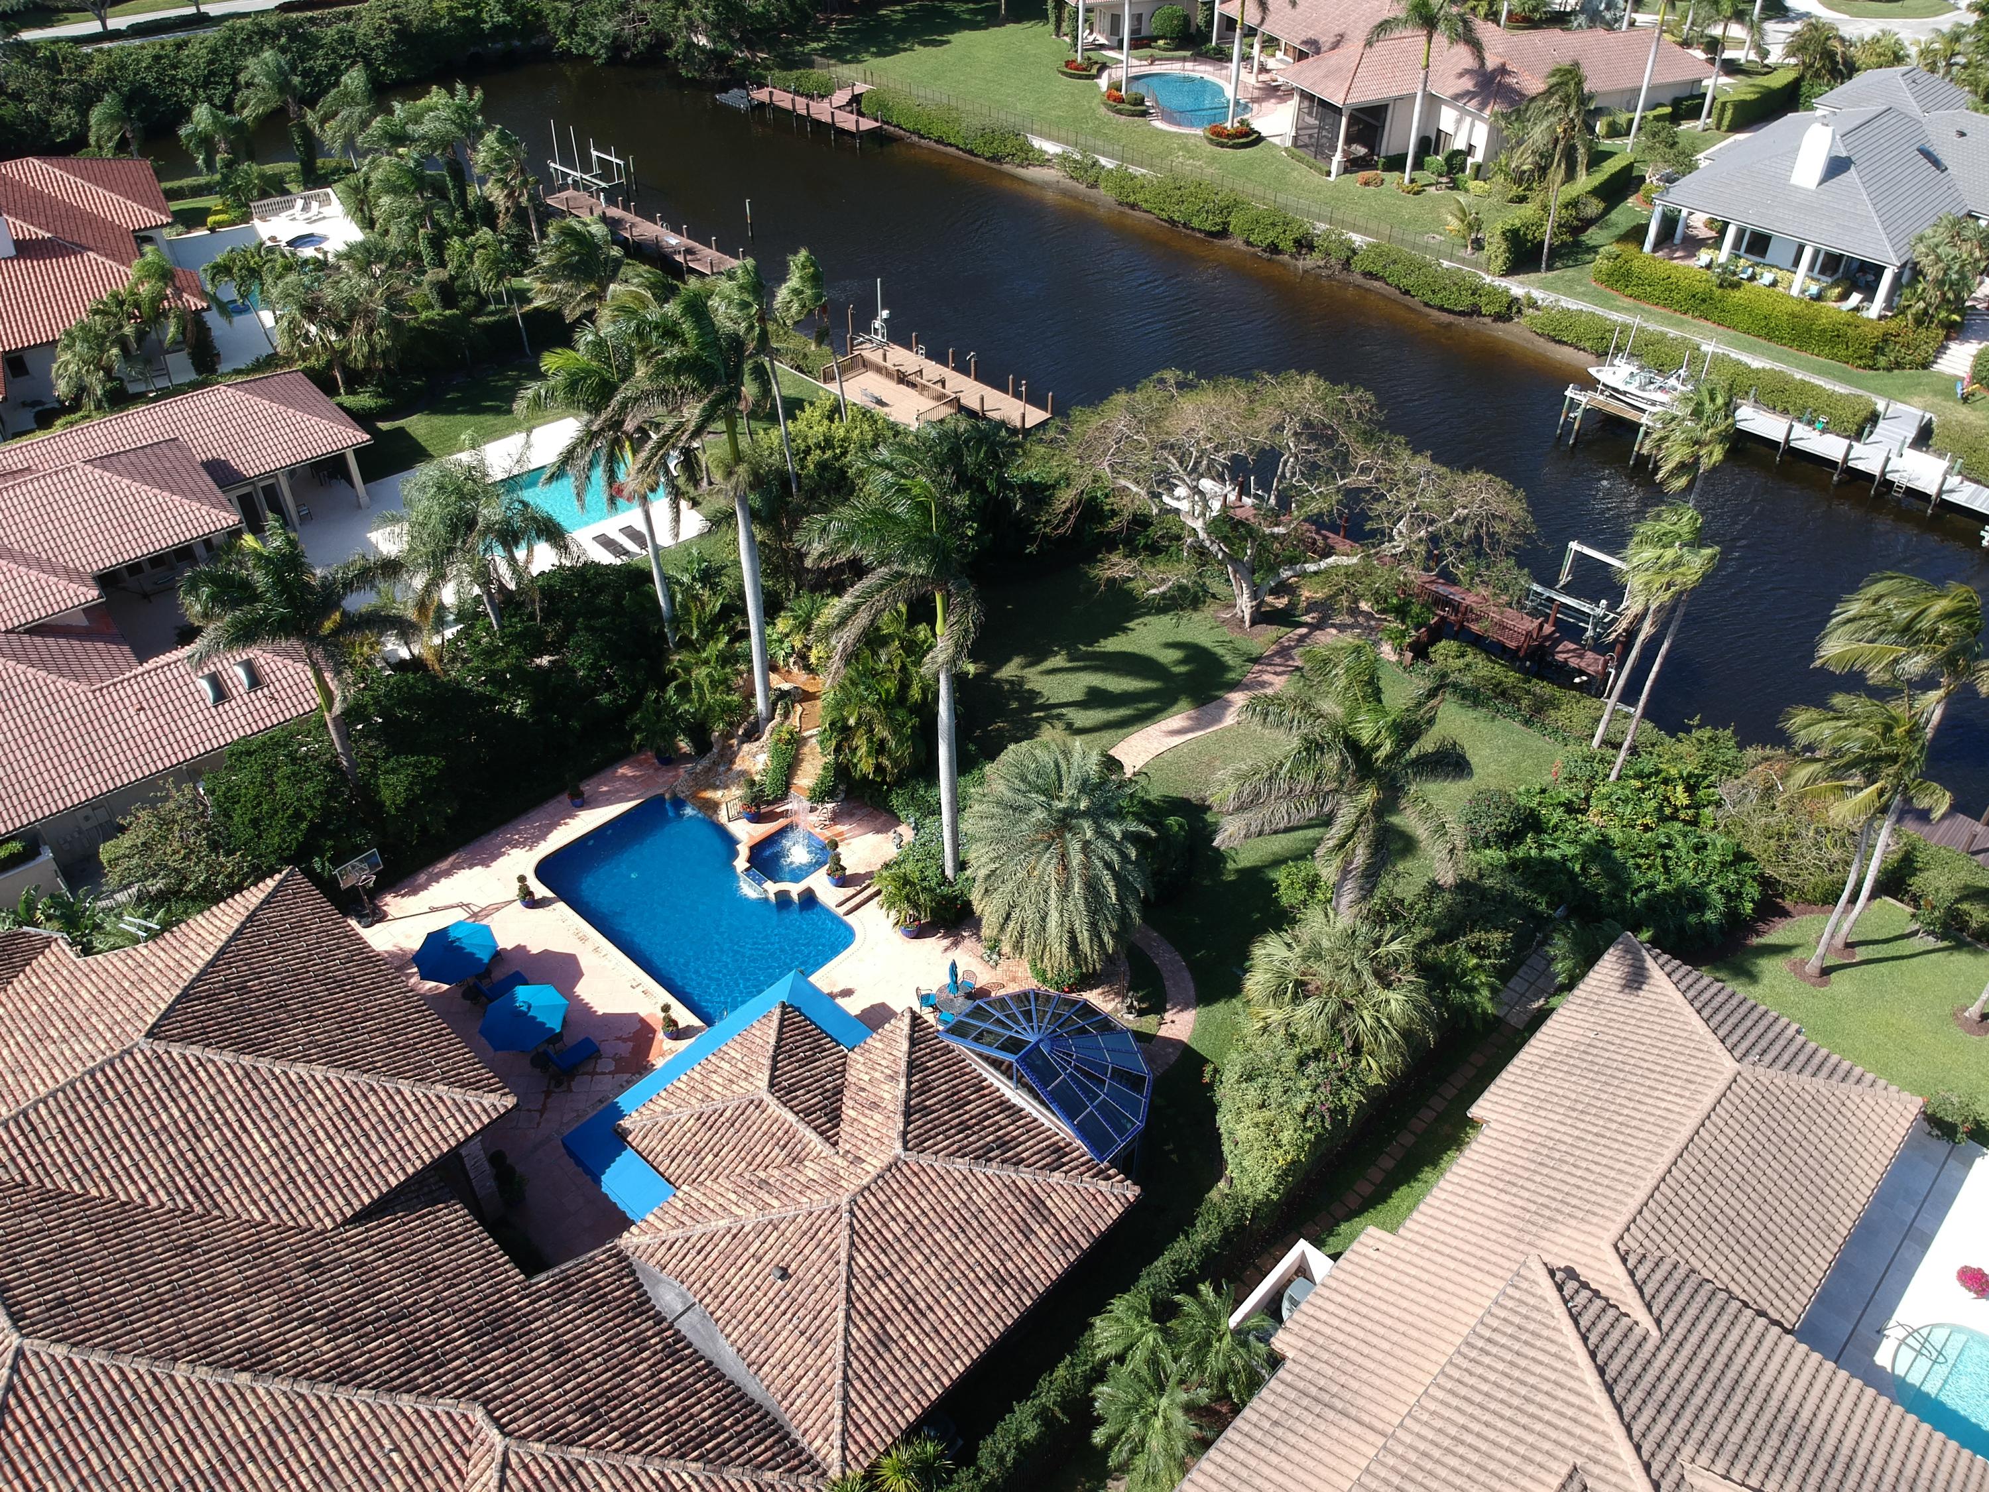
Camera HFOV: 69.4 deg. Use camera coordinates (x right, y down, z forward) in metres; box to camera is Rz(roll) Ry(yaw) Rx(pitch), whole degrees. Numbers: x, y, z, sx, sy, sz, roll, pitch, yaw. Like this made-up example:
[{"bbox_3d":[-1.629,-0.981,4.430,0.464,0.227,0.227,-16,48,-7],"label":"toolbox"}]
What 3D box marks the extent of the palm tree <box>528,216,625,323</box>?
[{"bbox_3d":[-21.983,-23.841,77.662,5.000,8.900,5.000,0,39,0],"label":"palm tree"}]

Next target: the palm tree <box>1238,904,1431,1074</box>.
[{"bbox_3d":[9.826,7.475,41.740,5.400,5.600,5.400,0,39,0],"label":"palm tree"}]

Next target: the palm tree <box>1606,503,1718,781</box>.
[{"bbox_3d":[22.787,-3.813,51.411,3.800,10.800,3.600,0,39,0],"label":"palm tree"}]

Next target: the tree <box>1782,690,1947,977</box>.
[{"bbox_3d":[24.927,3.319,43.119,4.900,10.400,4.600,1,40,0],"label":"tree"}]

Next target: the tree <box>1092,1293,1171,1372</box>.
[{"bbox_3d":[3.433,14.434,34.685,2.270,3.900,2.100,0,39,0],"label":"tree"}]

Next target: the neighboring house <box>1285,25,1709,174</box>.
[{"bbox_3d":[39.587,-53.051,114.716,34.000,7.000,20.000,-15,41,-17],"label":"neighboring house"}]

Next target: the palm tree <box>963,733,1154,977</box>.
[{"bbox_3d":[2.069,3.542,45.188,5.900,6.900,5.900,1,40,0],"label":"palm tree"}]

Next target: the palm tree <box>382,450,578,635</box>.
[{"bbox_3d":[-20.300,-7.786,58.194,7.530,8.910,6.500,0,39,0],"label":"palm tree"}]

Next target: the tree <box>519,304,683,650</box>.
[{"bbox_3d":[-14.412,-9.313,55.049,6.200,15.230,5.600,0,39,0],"label":"tree"}]

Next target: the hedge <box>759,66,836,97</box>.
[{"bbox_3d":[-17.406,-59.054,127.542,7.000,2.400,2.400,30,48,32],"label":"hedge"}]

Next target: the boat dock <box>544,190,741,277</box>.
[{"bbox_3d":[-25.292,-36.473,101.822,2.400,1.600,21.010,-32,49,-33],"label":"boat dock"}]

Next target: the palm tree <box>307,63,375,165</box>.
[{"bbox_3d":[-48.053,-46.527,107.018,5.270,7.750,4.600,0,39,0],"label":"palm tree"}]

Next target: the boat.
[{"bbox_3d":[33.528,-18.680,75.023,2.200,1.600,5.900,-32,50,-33],"label":"boat"}]

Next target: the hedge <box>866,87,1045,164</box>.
[{"bbox_3d":[-3.771,-52.005,120.798,2.800,2.000,21.600,-30,48,-32],"label":"hedge"}]

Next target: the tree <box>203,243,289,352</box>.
[{"bbox_3d":[-42.088,-25.102,81.351,4.500,6.300,4.000,0,39,0],"label":"tree"}]

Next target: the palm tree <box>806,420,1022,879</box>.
[{"bbox_3d":[-2.186,-1.507,44.353,6.200,15.600,6.000,1,40,0],"label":"palm tree"}]

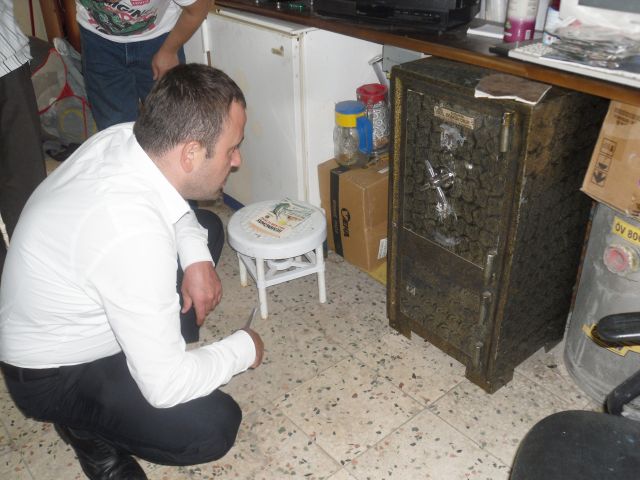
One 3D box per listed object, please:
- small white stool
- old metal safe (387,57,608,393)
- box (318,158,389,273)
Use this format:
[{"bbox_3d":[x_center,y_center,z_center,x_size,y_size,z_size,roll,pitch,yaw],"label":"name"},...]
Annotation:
[{"bbox_3d":[-0.136,0.065,2.153,0.332,0.285,0.332,-2,30,1],"label":"small white stool"},{"bbox_3d":[0.466,-0.065,1.781,0.356,0.834,0.421,-24,36,-32],"label":"old metal safe"},{"bbox_3d":[0.233,-0.136,2.425,0.362,0.335,0.252,-24,36,-32],"label":"box"}]

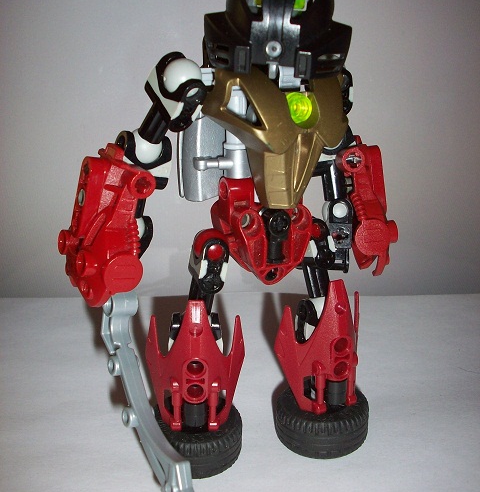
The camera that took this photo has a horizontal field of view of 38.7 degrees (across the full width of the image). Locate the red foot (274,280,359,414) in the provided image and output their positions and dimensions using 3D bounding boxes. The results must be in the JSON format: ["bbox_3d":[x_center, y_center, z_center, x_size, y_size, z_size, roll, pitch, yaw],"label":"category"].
[{"bbox_3d":[0.025,0.029,0.219,0.029,0.042,0.018,-10,18,-17],"label":"red foot"}]

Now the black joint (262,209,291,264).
[{"bbox_3d":[0.011,-0.003,0.199,0.008,0.016,0.008,-10,18,-17],"label":"black joint"}]

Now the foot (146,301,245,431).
[{"bbox_3d":[-0.013,0.034,0.212,0.029,0.042,0.018,-2,17,-4],"label":"foot"}]

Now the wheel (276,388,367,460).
[{"bbox_3d":[0.027,0.055,0.227,0.030,0.014,0.030,0,29,0],"label":"wheel"}]

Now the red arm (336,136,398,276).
[{"bbox_3d":[0.043,-0.014,0.230,0.018,0.045,0.018,-12,10,-3],"label":"red arm"}]

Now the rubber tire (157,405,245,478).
[{"bbox_3d":[-0.015,0.059,0.220,0.030,0.014,0.030,-2,29,-4],"label":"rubber tire"}]

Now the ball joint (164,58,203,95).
[{"bbox_3d":[-0.016,-0.046,0.186,0.010,0.010,0.010,0,29,0],"label":"ball joint"}]

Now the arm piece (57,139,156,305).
[{"bbox_3d":[-0.040,-0.006,0.203,0.020,0.045,0.018,6,12,-29],"label":"arm piece"}]

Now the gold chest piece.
[{"bbox_3d":[0.009,-0.030,0.180,0.039,0.037,0.024,-11,25,-19],"label":"gold chest piece"}]

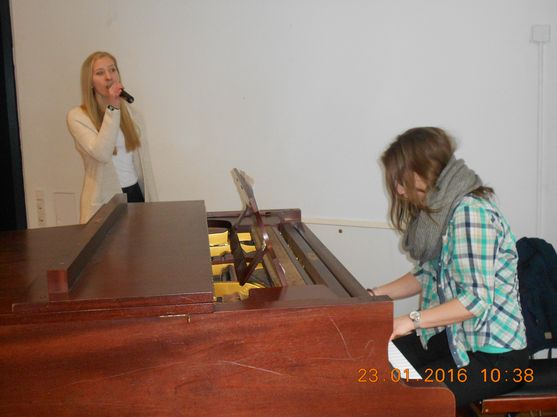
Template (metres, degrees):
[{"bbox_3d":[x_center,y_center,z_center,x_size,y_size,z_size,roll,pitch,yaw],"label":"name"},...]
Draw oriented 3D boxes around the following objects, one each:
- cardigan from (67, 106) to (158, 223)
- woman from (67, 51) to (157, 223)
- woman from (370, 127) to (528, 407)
[{"bbox_3d":[-0.774,-0.143,3.278,0.460,0.668,0.340,-8,10,-42],"label":"cardigan"},{"bbox_3d":[-0.767,0.099,3.309,0.460,1.679,0.360,-8,10,-42],"label":"woman"},{"bbox_3d":[0.392,0.424,1.980,0.660,1.301,0.480,-2,7,-5],"label":"woman"}]

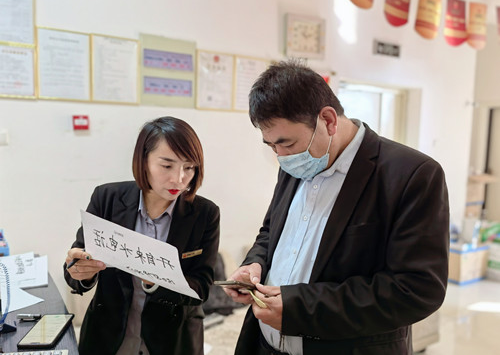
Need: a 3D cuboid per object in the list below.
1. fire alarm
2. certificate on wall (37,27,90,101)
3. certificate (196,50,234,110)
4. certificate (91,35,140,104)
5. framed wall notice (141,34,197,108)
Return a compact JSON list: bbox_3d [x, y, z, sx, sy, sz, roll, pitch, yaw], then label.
[{"bbox_3d":[-1.101,-0.355,2.545,0.090,0.092,0.040,-1,5,-25],"label":"fire alarm"},{"bbox_3d":[-1.181,-0.709,2.490,0.309,0.444,0.020,-1,5,-25],"label":"certificate on wall"},{"bbox_3d":[-0.258,-0.720,2.928,0.310,0.435,0.020,-1,5,-25],"label":"certificate"},{"bbox_3d":[-0.900,-0.714,2.623,0.313,0.443,0.020,-1,5,-25],"label":"certificate"},{"bbox_3d":[-0.578,-0.744,2.774,0.396,0.485,0.020,-1,5,-25],"label":"framed wall notice"}]

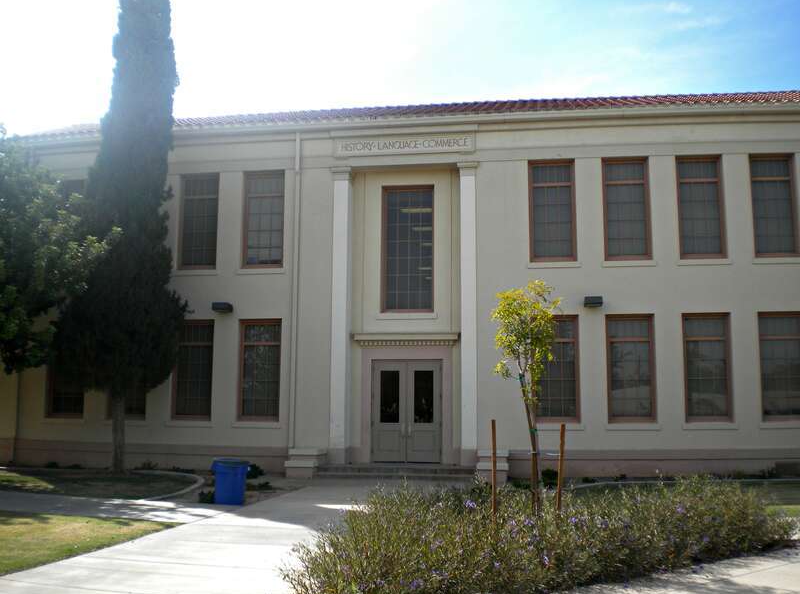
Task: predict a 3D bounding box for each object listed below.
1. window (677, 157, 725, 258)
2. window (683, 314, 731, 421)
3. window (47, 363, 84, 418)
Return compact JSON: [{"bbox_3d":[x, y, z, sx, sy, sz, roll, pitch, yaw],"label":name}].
[{"bbox_3d":[6.838,-2.036,18.445,1.029,2.406,0.150,-1,-7,7],"label":"window"},{"bbox_3d":[6.838,1.582,17.994,1.029,2.424,0.150,-1,-7,7],"label":"window"},{"bbox_3d":[-7.930,1.748,19.394,1.031,2.365,0.180,-1,-7,8],"label":"window"}]

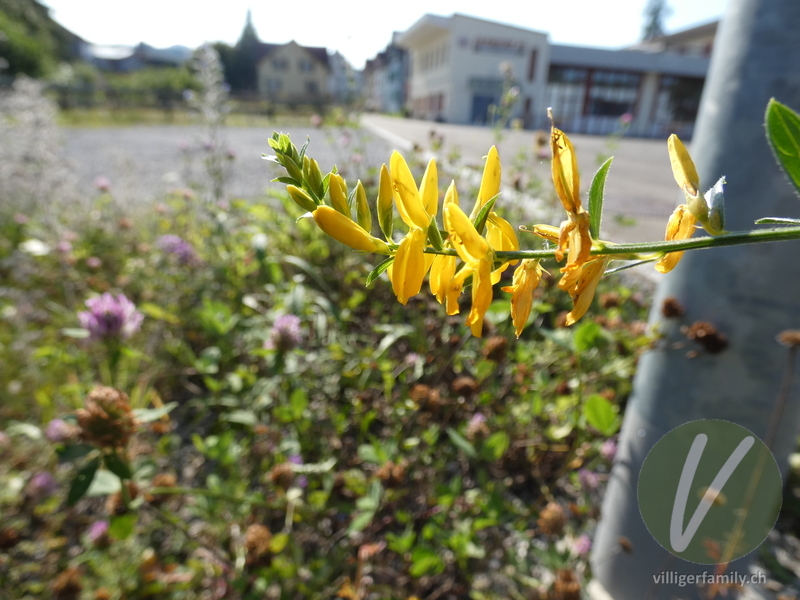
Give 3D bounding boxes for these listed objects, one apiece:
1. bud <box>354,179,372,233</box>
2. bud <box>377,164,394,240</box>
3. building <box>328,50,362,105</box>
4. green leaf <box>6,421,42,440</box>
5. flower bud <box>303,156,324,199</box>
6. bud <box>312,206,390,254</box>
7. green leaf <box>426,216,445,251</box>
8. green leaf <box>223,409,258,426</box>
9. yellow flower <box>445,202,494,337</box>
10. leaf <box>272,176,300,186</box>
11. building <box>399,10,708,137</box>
[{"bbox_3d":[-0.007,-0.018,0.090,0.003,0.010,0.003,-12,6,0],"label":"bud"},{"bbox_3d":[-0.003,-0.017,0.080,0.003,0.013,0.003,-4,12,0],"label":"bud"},{"bbox_3d":[-7.925,-31.629,66.000,6.000,7.800,7.000,-1,22,-6],"label":"building"},{"bbox_3d":[-0.179,0.062,0.220,0.017,0.006,0.010,8,23,17],"label":"green leaf"},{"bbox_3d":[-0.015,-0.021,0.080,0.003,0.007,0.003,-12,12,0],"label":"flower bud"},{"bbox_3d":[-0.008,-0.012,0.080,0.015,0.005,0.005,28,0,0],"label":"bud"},{"bbox_3d":[0.007,-0.013,0.090,0.002,0.007,0.002,-18,0,0],"label":"green leaf"},{"bbox_3d":[-0.155,0.114,0.450,0.034,0.015,0.022,2,23,0],"label":"green leaf"},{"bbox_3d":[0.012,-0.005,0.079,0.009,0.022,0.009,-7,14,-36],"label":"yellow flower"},{"bbox_3d":[-0.018,-0.019,0.073,0.005,0.002,0.002,6,22,11],"label":"leaf"},{"bbox_3d":[14.048,-22.189,46.650,25.000,8.000,16.000,-2,23,-9],"label":"building"}]

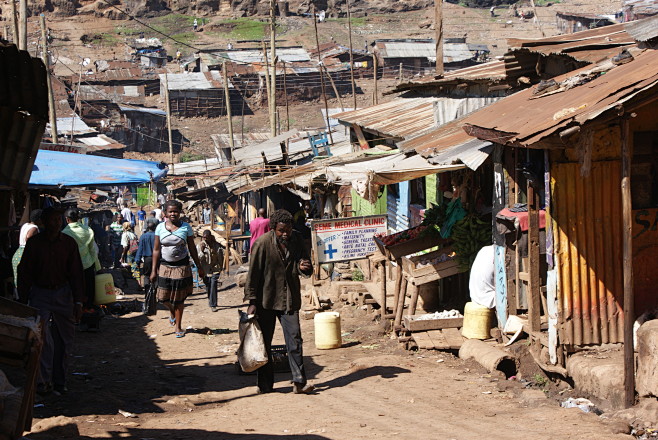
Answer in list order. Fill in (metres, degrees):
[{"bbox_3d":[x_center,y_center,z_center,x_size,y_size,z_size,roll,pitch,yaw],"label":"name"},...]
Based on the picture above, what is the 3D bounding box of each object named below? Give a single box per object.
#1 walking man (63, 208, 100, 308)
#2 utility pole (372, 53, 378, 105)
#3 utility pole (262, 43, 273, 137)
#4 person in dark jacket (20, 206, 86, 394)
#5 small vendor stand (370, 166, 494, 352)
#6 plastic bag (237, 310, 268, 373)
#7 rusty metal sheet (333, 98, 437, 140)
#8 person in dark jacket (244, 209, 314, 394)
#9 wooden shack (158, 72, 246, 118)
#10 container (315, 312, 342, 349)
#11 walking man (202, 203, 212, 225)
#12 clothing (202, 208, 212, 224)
[{"bbox_3d":[-3.514,0.660,21.300,0.520,1.650,0.420,-1,1,-20],"label":"walking man"},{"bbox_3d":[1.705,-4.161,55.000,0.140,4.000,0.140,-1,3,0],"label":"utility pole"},{"bbox_3d":[-2.652,-4.284,68.000,0.160,7.600,0.160,-3,1,0],"label":"utility pole"},{"bbox_3d":[-2.608,0.766,14.100,0.620,1.750,0.380,-2,3,-11],"label":"person in dark jacket"},{"bbox_3d":[1.270,0.423,18.400,1.250,2.120,1.900,-1,1,-14],"label":"small vendor stand"},{"bbox_3d":[-0.671,1.065,13.150,0.270,0.530,0.200,0,1,11],"label":"plastic bag"},{"bbox_3d":[0.958,-1.692,25.000,1.900,0.200,2.400,-15,17,-28],"label":"rusty metal sheet"},{"bbox_3d":[-0.441,0.725,13.350,0.600,1.630,0.480,-1,1,-18],"label":"person in dark jacket"},{"bbox_3d":[-10.794,-10.625,127.000,5.800,3.300,3.500,-2,3,-7],"label":"wooden shack"},{"bbox_3d":[-0.003,1.208,16.400,0.290,0.390,0.250,-2,3,9],"label":"container"},{"bbox_3d":[-4.617,0.114,57.000,0.450,1.660,0.320,-2,3,-3],"label":"walking man"},{"bbox_3d":[-4.617,-0.133,57.000,0.420,0.650,0.270,-2,3,-3],"label":"clothing"}]

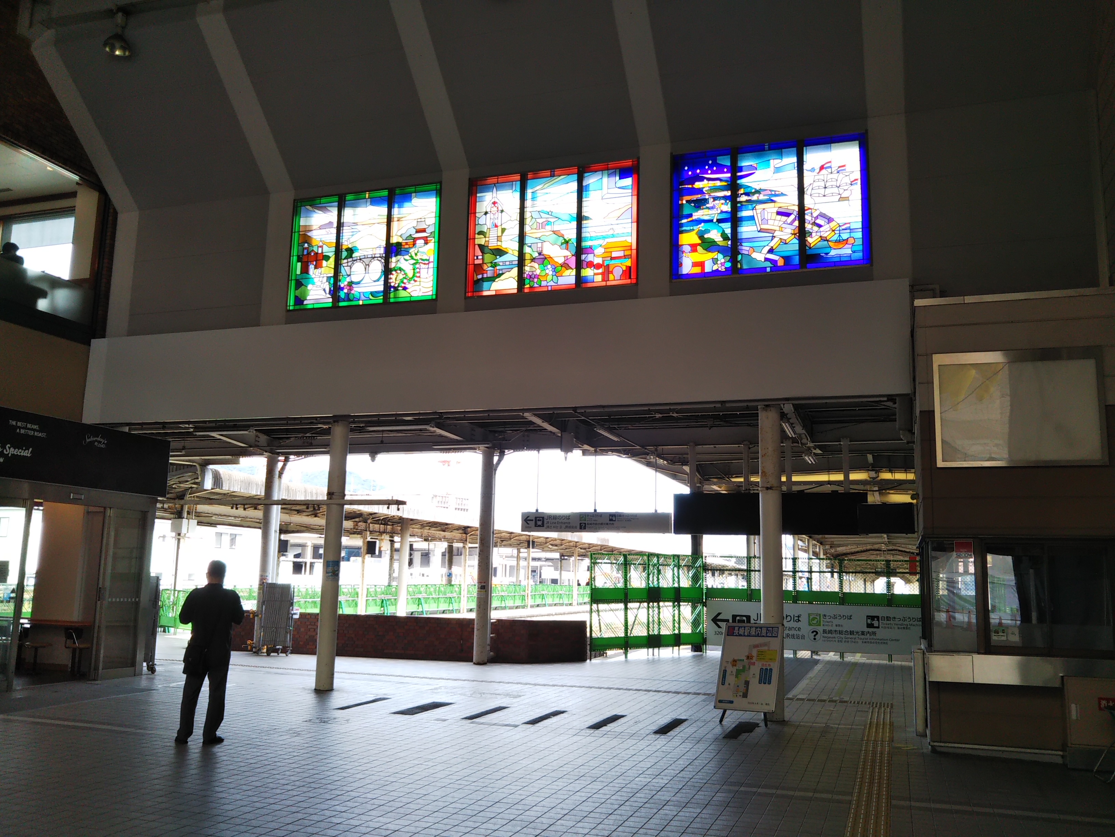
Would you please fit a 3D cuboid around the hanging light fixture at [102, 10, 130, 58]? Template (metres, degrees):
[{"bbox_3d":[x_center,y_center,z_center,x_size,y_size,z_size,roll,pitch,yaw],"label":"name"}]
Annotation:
[{"bbox_3d":[-6.578,-5.738,14.434,0.370,0.680,0.370,-2,-10,19],"label":"hanging light fixture"}]

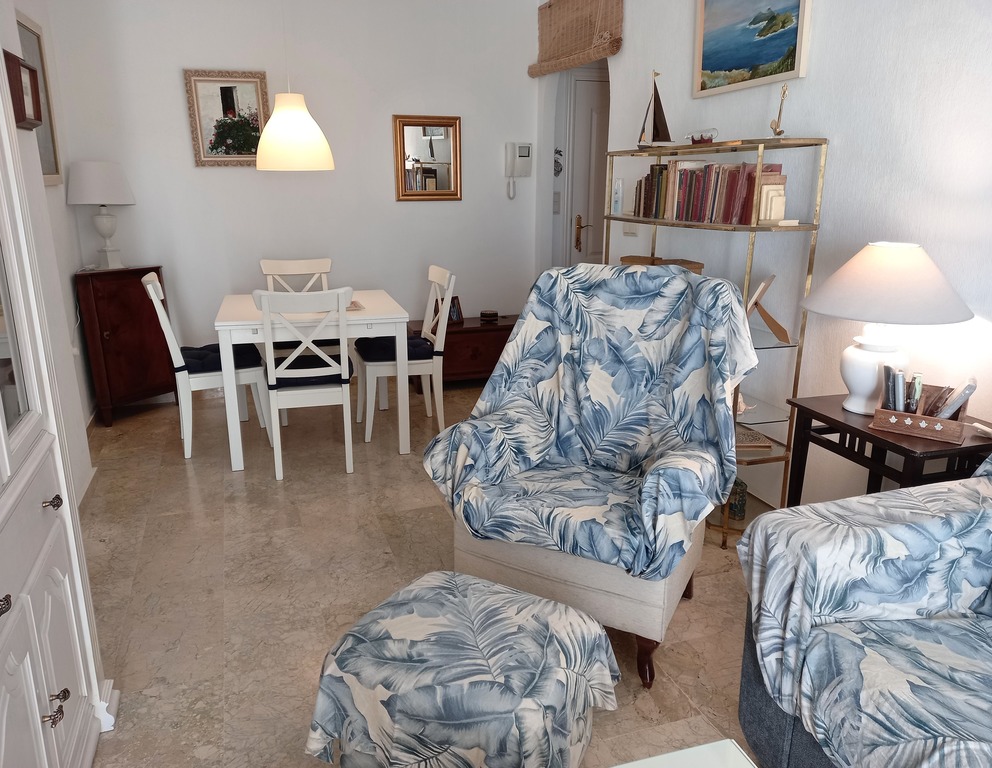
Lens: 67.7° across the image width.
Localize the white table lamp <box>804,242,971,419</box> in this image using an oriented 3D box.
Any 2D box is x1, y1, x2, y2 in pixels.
[{"bbox_3d":[1.175,-0.170,2.243,0.464,0.510,0.464,5,15,18],"label":"white table lamp"}]

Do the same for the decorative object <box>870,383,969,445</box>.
[{"bbox_3d":[1.260,0.081,2.192,0.238,0.125,0.125,12,19,38],"label":"decorative object"}]

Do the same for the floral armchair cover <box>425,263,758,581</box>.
[{"bbox_3d":[0.336,0.042,2.386,0.870,0.790,0.800,9,17,29],"label":"floral armchair cover"}]

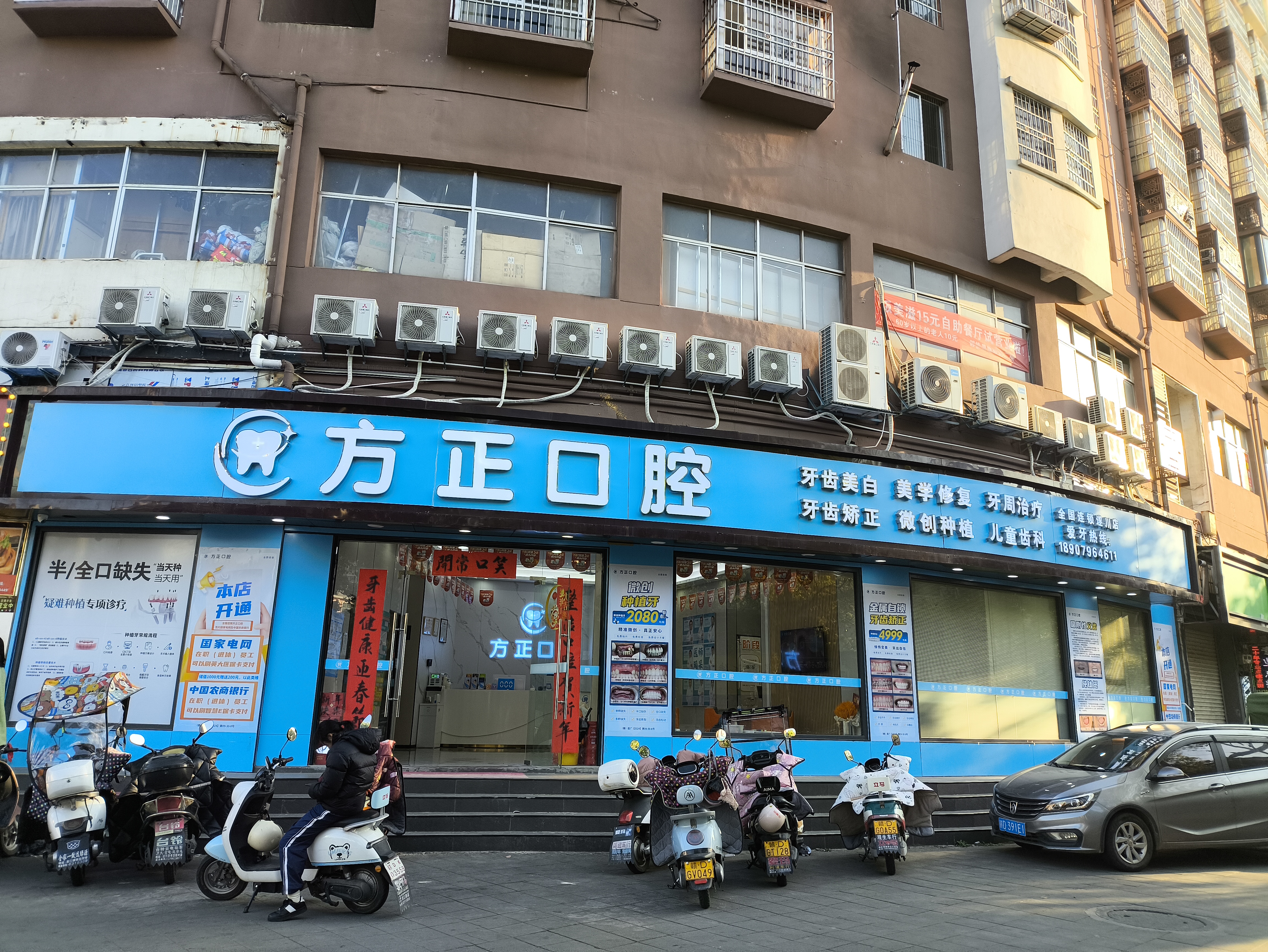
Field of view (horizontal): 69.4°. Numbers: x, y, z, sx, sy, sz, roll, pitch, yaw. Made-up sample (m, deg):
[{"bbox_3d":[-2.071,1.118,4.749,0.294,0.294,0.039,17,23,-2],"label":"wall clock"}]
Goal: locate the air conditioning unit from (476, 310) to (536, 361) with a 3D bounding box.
[{"bbox_3d":[-1.781,-1.956,12.802,0.785,0.565,0.280,4,-15,-9],"label":"air conditioning unit"}]

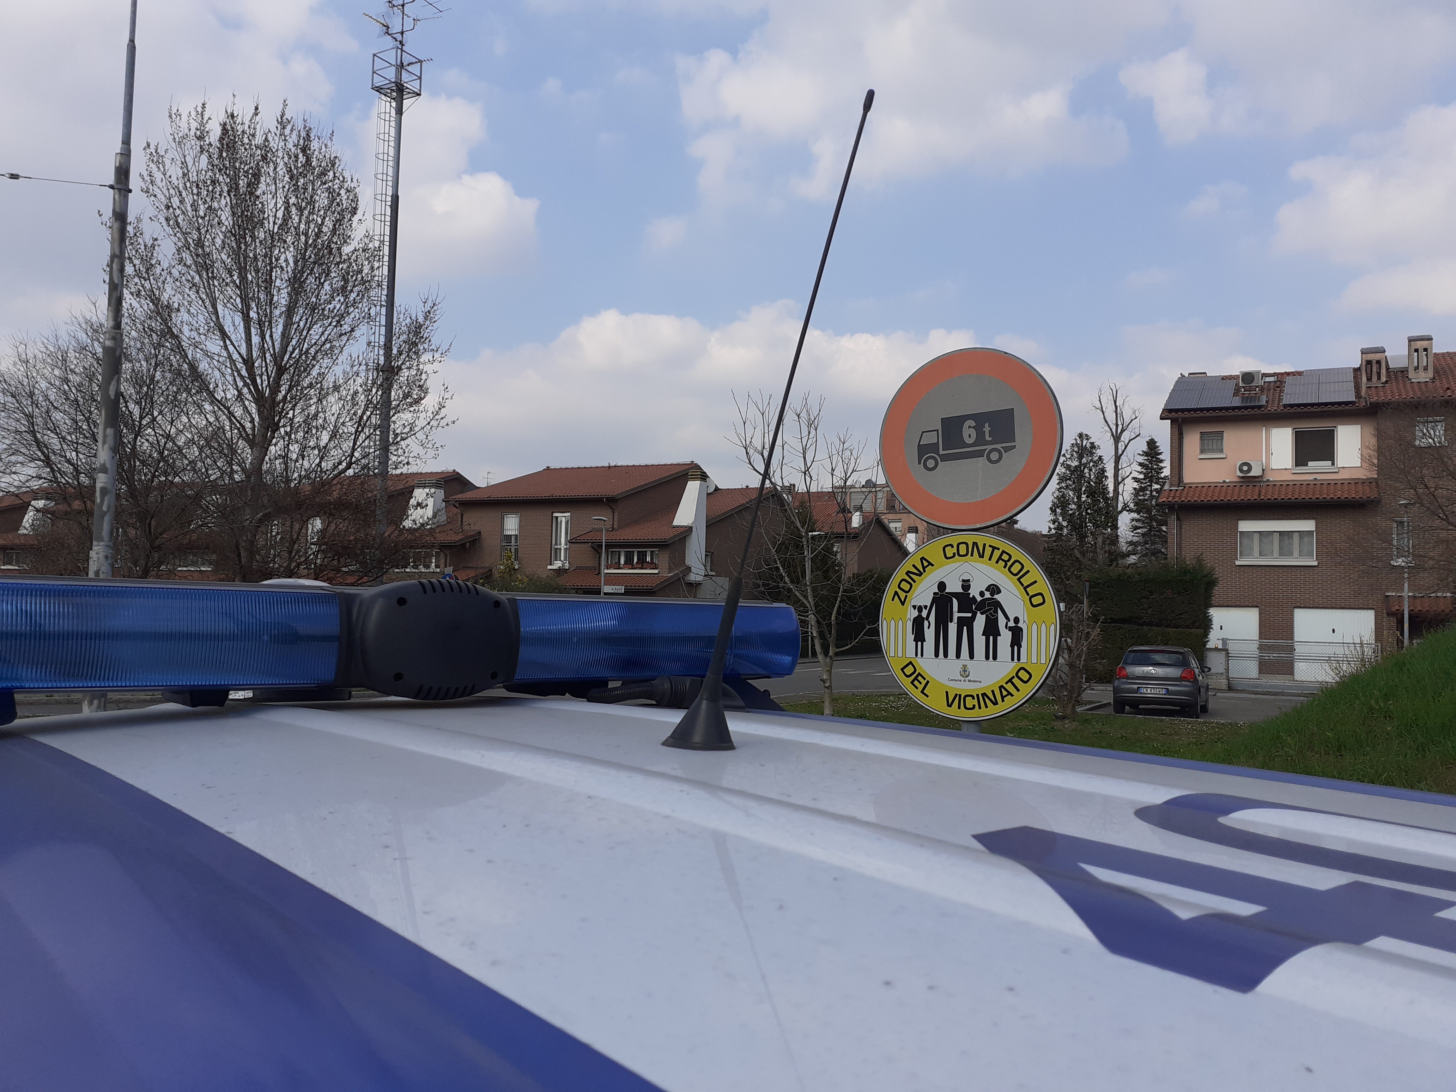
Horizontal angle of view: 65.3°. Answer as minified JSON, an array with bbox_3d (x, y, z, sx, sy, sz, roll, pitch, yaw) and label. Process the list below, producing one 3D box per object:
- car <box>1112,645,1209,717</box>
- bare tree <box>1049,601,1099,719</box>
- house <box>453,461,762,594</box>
[{"bbox_3d":[9.400,2.880,24.520,1.700,1.460,3.970,0,-4,26],"label":"car"},{"bbox_3d":[6.900,2.240,22.700,1.150,2.350,1.150,0,-4,26],"label":"bare tree"},{"bbox_3d":[-5.000,0.380,55.400,12.200,9.100,14.000,0,-4,25],"label":"house"}]

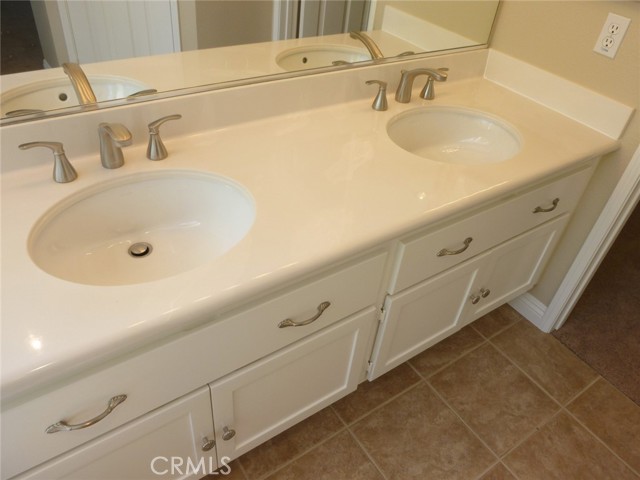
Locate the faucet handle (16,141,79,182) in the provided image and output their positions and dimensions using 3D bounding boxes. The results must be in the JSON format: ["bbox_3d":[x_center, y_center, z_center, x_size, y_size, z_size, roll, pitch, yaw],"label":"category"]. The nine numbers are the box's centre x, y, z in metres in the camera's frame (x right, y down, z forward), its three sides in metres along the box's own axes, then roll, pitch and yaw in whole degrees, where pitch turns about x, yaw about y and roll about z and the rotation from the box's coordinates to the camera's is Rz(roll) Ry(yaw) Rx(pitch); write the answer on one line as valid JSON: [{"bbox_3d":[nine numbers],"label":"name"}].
[{"bbox_3d":[-0.571,-0.165,0.977,0.090,0.087,0.050,-20,46,-28],"label":"faucet handle"}]

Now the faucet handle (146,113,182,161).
[{"bbox_3d":[-0.368,-0.243,1.094,0.097,0.090,0.050,-20,46,-28],"label":"faucet handle"}]

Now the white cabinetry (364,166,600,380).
[{"bbox_3d":[0.372,-0.026,1.589,0.789,0.563,0.482,-20,46,-28],"label":"white cabinetry"}]

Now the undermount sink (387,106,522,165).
[{"bbox_3d":[0.391,-0.250,1.408,0.447,0.161,0.367,-20,46,-28],"label":"undermount sink"}]

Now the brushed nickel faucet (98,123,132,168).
[{"bbox_3d":[-0.441,-0.196,0.996,0.050,0.131,0.176,-20,46,-28],"label":"brushed nickel faucet"}]

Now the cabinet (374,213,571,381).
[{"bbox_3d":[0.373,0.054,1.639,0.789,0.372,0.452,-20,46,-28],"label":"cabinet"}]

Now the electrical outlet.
[{"bbox_3d":[0.850,-0.594,1.348,0.012,0.113,0.068,-20,46,-28],"label":"electrical outlet"}]

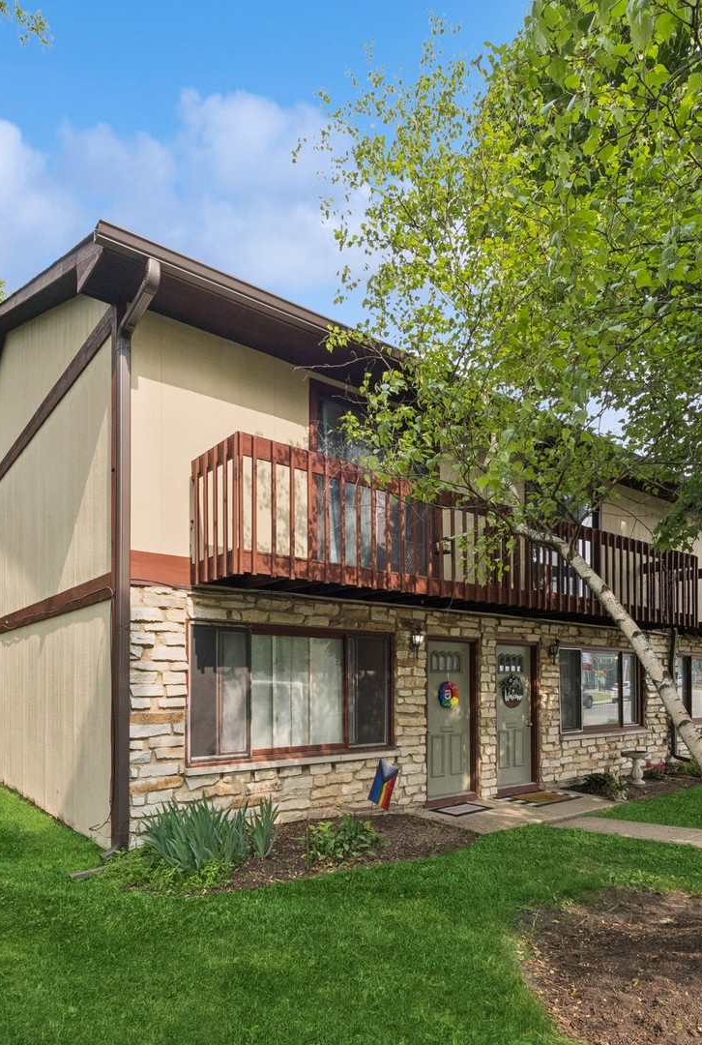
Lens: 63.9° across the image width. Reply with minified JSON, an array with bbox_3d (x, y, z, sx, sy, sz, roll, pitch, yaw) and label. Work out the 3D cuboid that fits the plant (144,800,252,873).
[{"bbox_3d":[-1.288,2.608,4.680,0.820,0.580,0.620,10,-16,-37],"label":"plant"}]

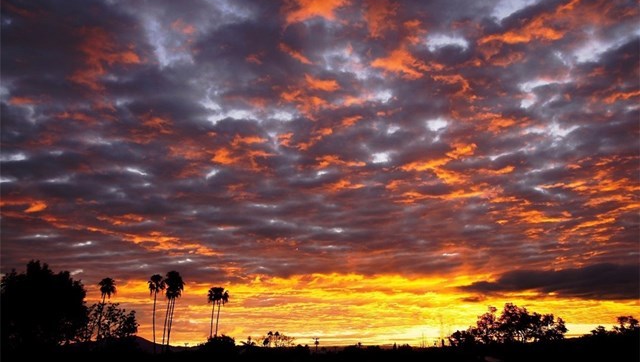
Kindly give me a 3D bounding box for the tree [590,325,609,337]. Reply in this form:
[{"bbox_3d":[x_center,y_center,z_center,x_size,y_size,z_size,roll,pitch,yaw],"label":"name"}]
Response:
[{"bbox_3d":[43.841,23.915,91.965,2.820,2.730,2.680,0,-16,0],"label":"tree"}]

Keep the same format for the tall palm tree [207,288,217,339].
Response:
[{"bbox_3d":[-21.609,27.074,117.056,2.100,11.490,2.100,0,-16,0],"label":"tall palm tree"}]

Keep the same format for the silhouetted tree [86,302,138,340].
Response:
[{"bbox_3d":[-25.800,17.817,72.906,6.470,5.320,5.820,0,-16,0],"label":"silhouetted tree"}]

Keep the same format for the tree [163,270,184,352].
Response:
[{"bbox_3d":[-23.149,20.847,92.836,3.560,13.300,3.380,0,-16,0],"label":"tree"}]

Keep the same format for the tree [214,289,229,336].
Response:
[{"bbox_3d":[-19.667,26.983,117.082,2.800,11.300,2.800,0,-16,0],"label":"tree"}]

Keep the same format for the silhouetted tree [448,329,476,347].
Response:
[{"bbox_3d":[21.109,23.618,86.852,4.150,3.430,3.730,0,-16,0],"label":"silhouetted tree"}]

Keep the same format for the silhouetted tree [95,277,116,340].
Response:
[{"bbox_3d":[-34.674,21.251,94.801,3.560,11.220,3.200,0,-16,0],"label":"silhouetted tree"}]

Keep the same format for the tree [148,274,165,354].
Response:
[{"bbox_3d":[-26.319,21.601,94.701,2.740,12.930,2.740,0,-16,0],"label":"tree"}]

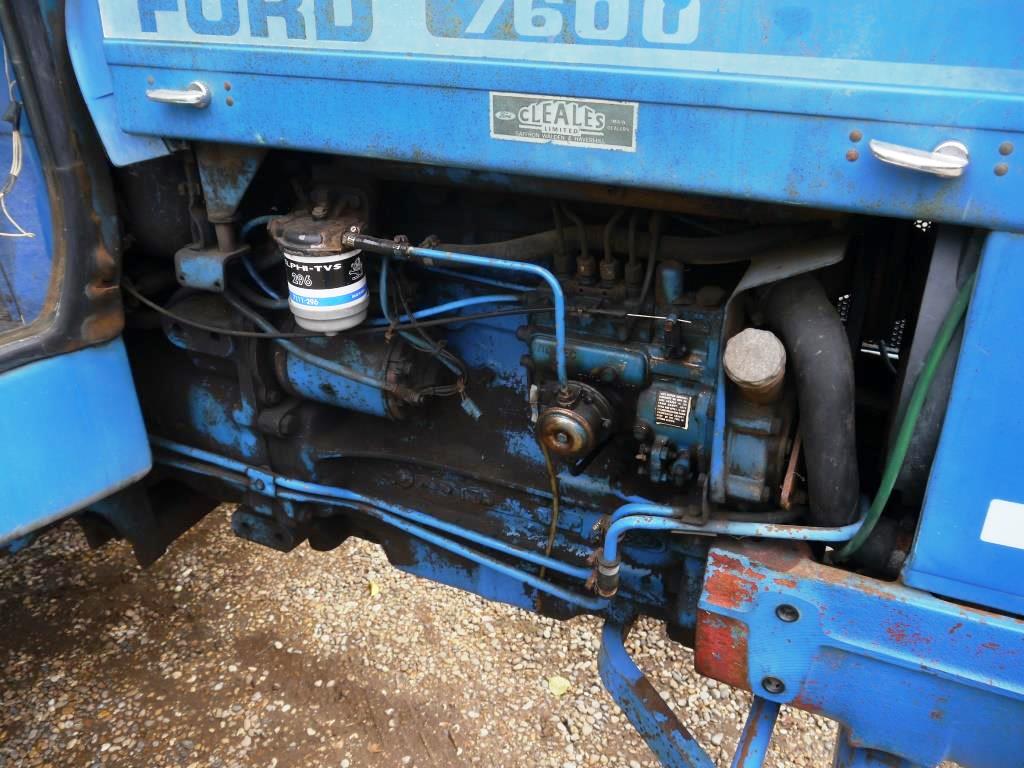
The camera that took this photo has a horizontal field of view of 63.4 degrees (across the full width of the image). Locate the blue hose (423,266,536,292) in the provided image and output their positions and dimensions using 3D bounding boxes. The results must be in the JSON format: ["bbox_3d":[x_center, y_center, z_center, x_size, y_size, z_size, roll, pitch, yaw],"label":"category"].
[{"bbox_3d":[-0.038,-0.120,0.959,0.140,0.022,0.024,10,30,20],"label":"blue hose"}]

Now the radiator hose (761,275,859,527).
[{"bbox_3d":[0.346,0.029,0.967,0.160,0.315,0.085,10,30,20],"label":"radiator hose"}]

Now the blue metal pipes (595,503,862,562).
[{"bbox_3d":[0.230,0.157,0.872,0.248,0.090,0.080,10,30,20],"label":"blue metal pipes"}]

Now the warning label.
[{"bbox_3d":[0.168,0.028,0.864,0.037,0.040,0.002,10,30,20],"label":"warning label"}]

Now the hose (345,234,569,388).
[{"bbox_3d":[-0.062,-0.079,0.889,0.263,0.144,0.032,10,30,20],"label":"hose"}]

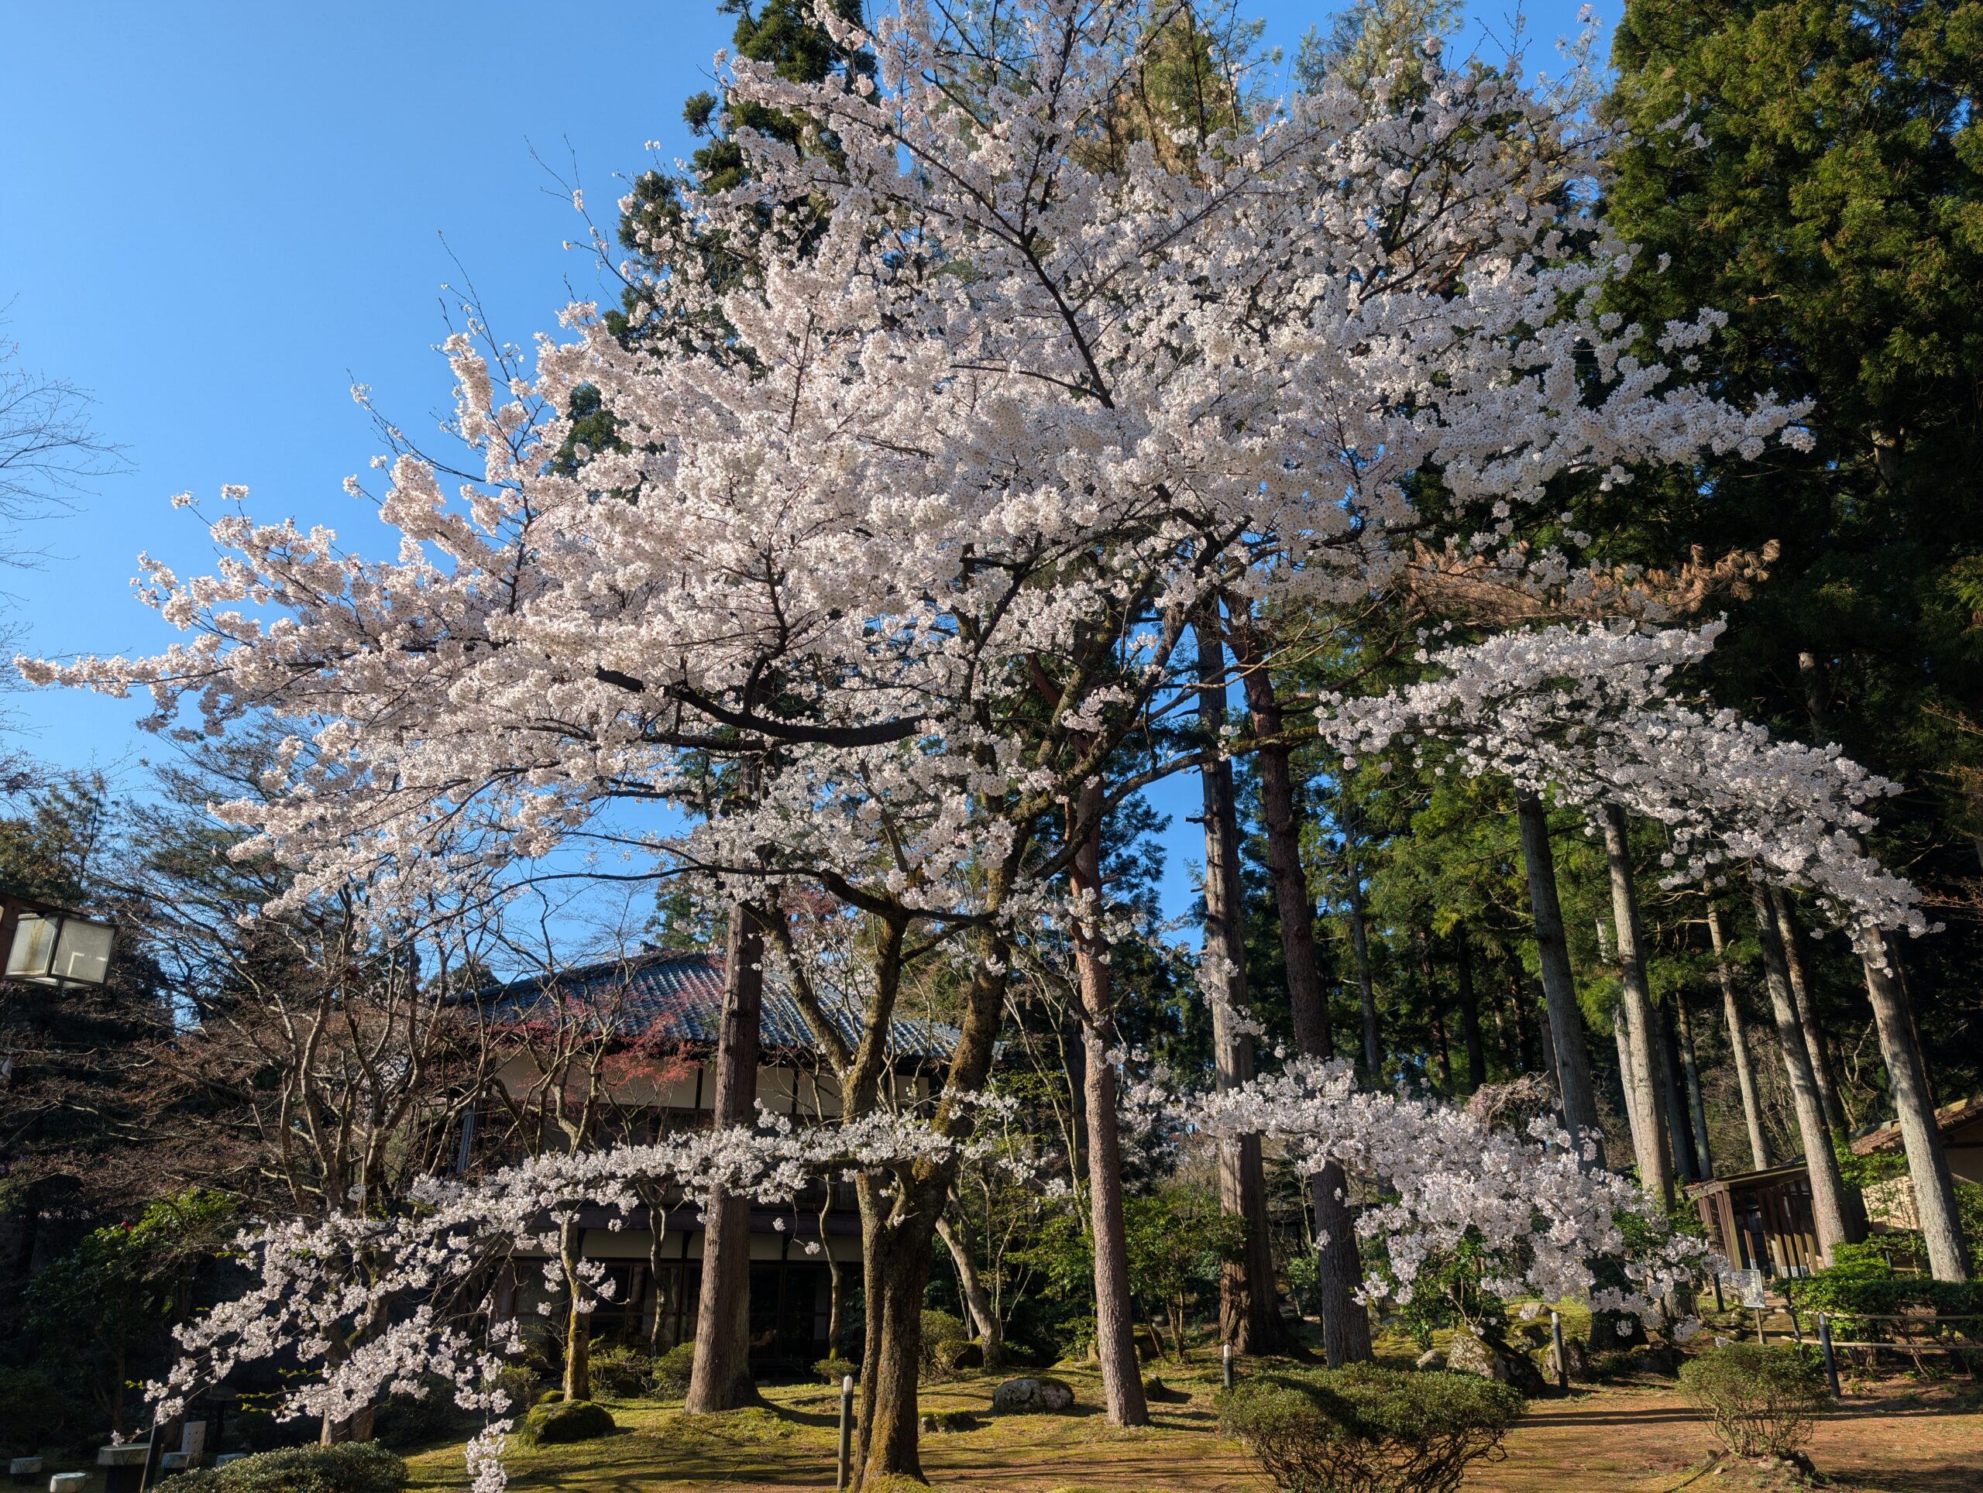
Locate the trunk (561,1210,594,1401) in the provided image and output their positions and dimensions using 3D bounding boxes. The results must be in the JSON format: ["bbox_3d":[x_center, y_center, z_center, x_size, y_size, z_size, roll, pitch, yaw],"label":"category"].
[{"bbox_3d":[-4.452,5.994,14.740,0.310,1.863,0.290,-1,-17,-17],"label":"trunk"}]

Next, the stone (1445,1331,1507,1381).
[{"bbox_3d":[5.379,6.800,15.300,0.660,0.560,0.550,-6,-22,17],"label":"stone"}]

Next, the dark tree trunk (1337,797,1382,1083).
[{"bbox_3d":[8.300,4.150,31.035,0.400,6.586,0.400,-5,-19,14],"label":"dark tree trunk"}]

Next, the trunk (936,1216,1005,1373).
[{"bbox_3d":[-0.311,8.154,20.500,0.950,2.100,0.500,1,-21,-1],"label":"trunk"}]

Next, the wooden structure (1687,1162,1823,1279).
[{"bbox_3d":[15.158,9.369,27.300,2.000,2.100,2.300,-4,-22,12],"label":"wooden structure"}]

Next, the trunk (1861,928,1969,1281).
[{"bbox_3d":[11.812,4.777,17.685,0.460,4.900,0.460,-13,-25,31],"label":"trunk"}]

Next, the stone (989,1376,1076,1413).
[{"bbox_3d":[0.426,6.705,14.306,0.852,0.315,0.550,0,-18,2],"label":"stone"}]

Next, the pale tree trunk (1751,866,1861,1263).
[{"bbox_3d":[12.734,5.306,21.728,0.450,6.500,0.450,-11,-24,28],"label":"pale tree trunk"}]

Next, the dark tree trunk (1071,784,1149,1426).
[{"bbox_3d":[1.241,3.555,14.583,0.430,6.487,0.420,-3,-19,4],"label":"dark tree trunk"}]

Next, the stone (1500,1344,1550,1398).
[{"bbox_3d":[5.775,6.765,14.900,0.520,0.500,0.500,-7,-22,18],"label":"stone"}]

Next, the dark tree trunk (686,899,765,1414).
[{"bbox_3d":[-2.792,4.313,15.026,0.700,5.252,0.680,2,-18,-10],"label":"dark tree trunk"}]

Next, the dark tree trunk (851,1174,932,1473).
[{"bbox_3d":[-0.773,4.574,10.914,0.580,2.196,0.500,0,-18,-4],"label":"dark tree trunk"}]

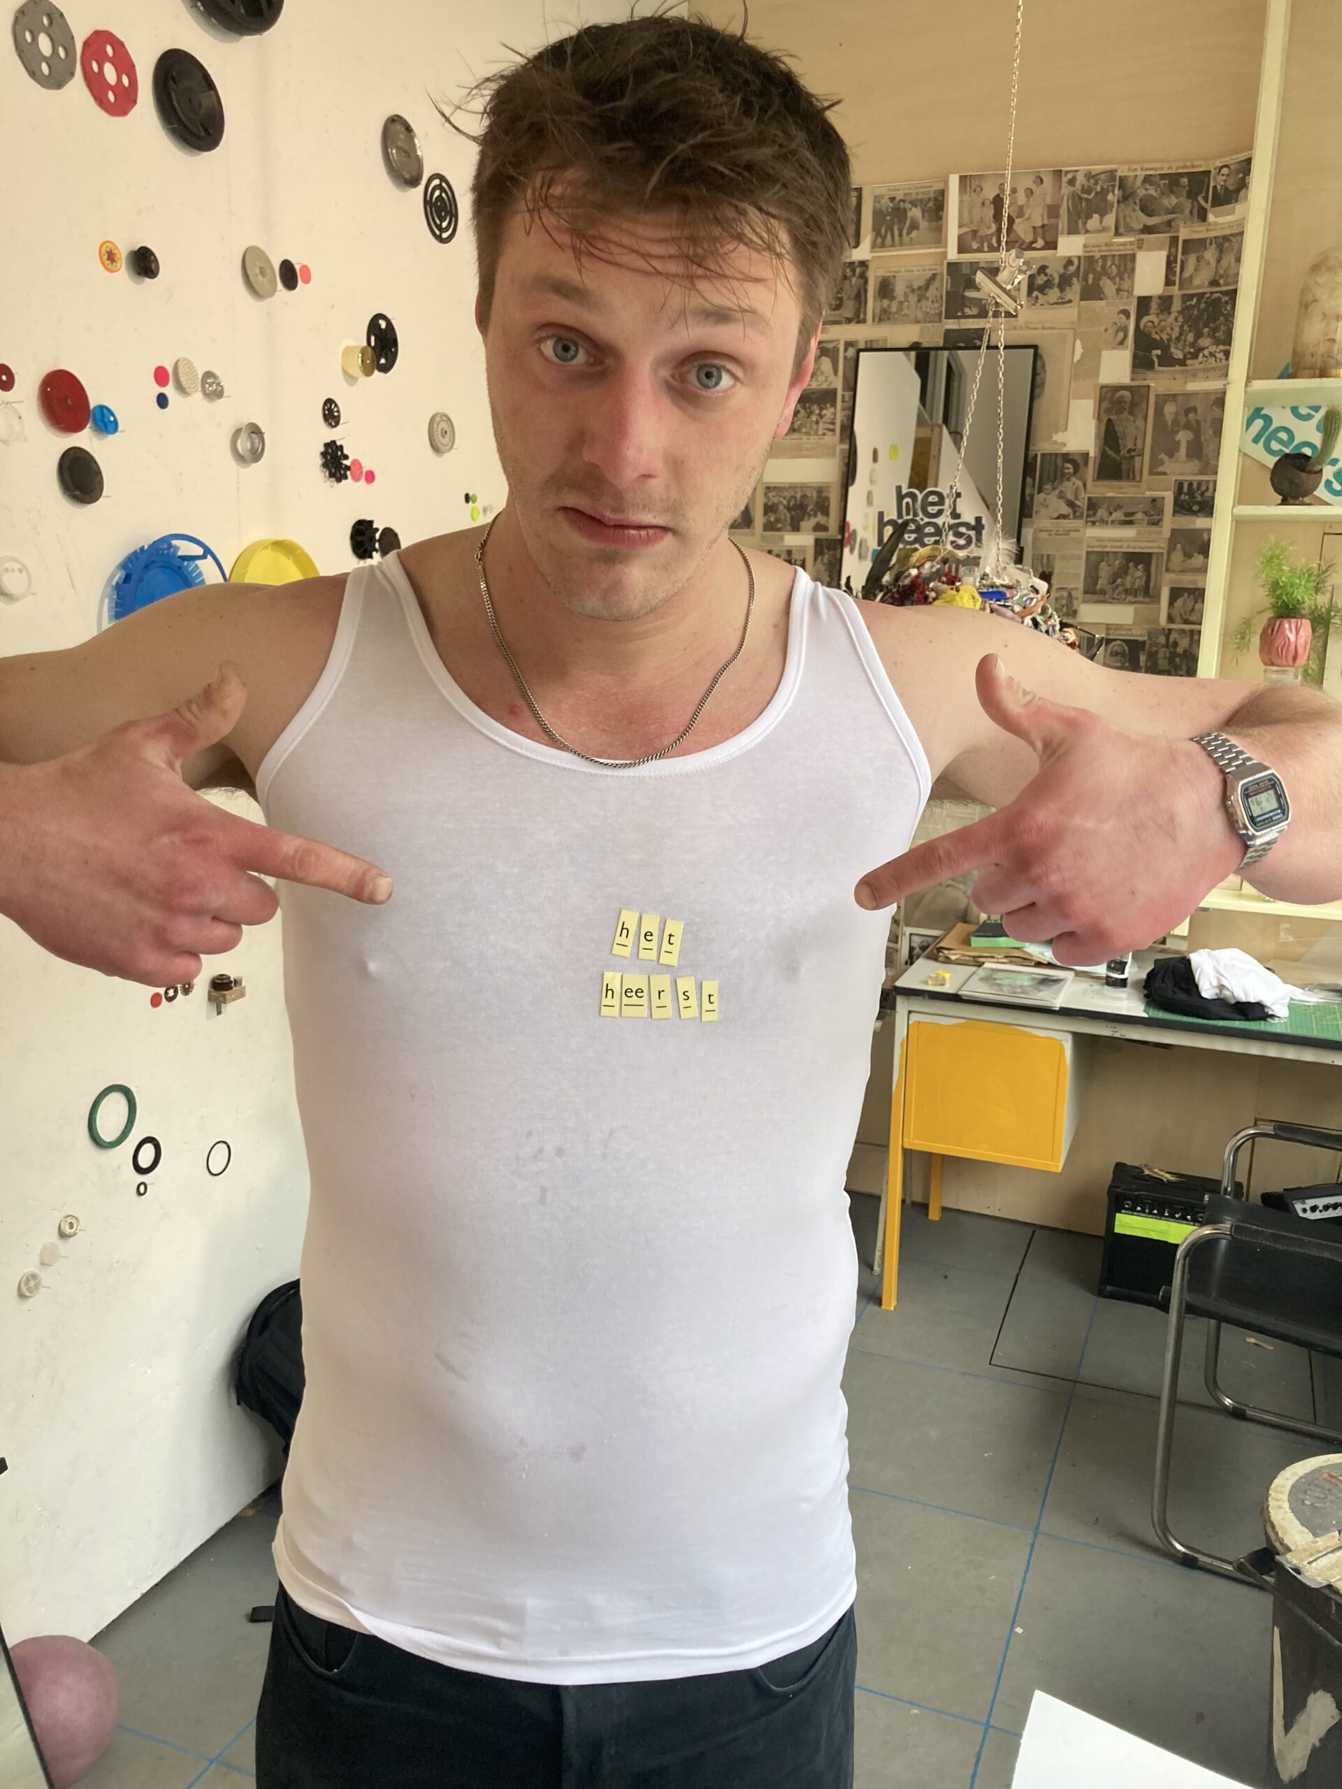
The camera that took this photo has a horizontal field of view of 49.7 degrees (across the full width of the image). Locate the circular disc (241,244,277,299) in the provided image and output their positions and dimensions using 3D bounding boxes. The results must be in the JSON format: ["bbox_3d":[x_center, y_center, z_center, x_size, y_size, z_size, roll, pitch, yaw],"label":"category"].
[{"bbox_3d":[-0.645,-0.977,2.268,0.015,0.082,0.082,6,11,21],"label":"circular disc"}]

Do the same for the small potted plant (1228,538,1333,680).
[{"bbox_3d":[1.391,-0.648,3.285,0.220,0.315,0.210,6,12,21],"label":"small potted plant"}]

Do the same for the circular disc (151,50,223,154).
[{"bbox_3d":[-0.698,-1.147,2.094,0.027,0.130,0.130,6,12,21],"label":"circular disc"}]

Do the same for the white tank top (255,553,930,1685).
[{"bbox_3d":[-0.054,0.111,0.901,0.400,0.650,0.250,1,11,-3],"label":"white tank top"}]

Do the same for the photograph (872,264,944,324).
[{"bbox_3d":[0.587,-1.485,3.585,0.174,0.140,0.004,6,12,21],"label":"photograph"}]

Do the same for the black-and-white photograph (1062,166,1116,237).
[{"bbox_3d":[0.981,-1.625,3.399,0.125,0.149,0.004,6,12,21],"label":"black-and-white photograph"}]

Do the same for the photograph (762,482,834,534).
[{"bbox_3d":[0.335,-1.028,3.850,0.195,0.137,0.006,6,11,21],"label":"photograph"}]

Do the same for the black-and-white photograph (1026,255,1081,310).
[{"bbox_3d":[0.914,-1.461,3.458,0.120,0.115,0.004,6,12,21],"label":"black-and-white photograph"}]

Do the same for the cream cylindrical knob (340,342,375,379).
[{"bbox_3d":[-0.545,-0.933,2.533,0.036,0.055,0.055,6,12,21],"label":"cream cylindrical knob"}]

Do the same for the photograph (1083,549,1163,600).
[{"bbox_3d":[1.098,-0.773,3.513,0.179,0.121,0.004,6,12,21],"label":"photograph"}]

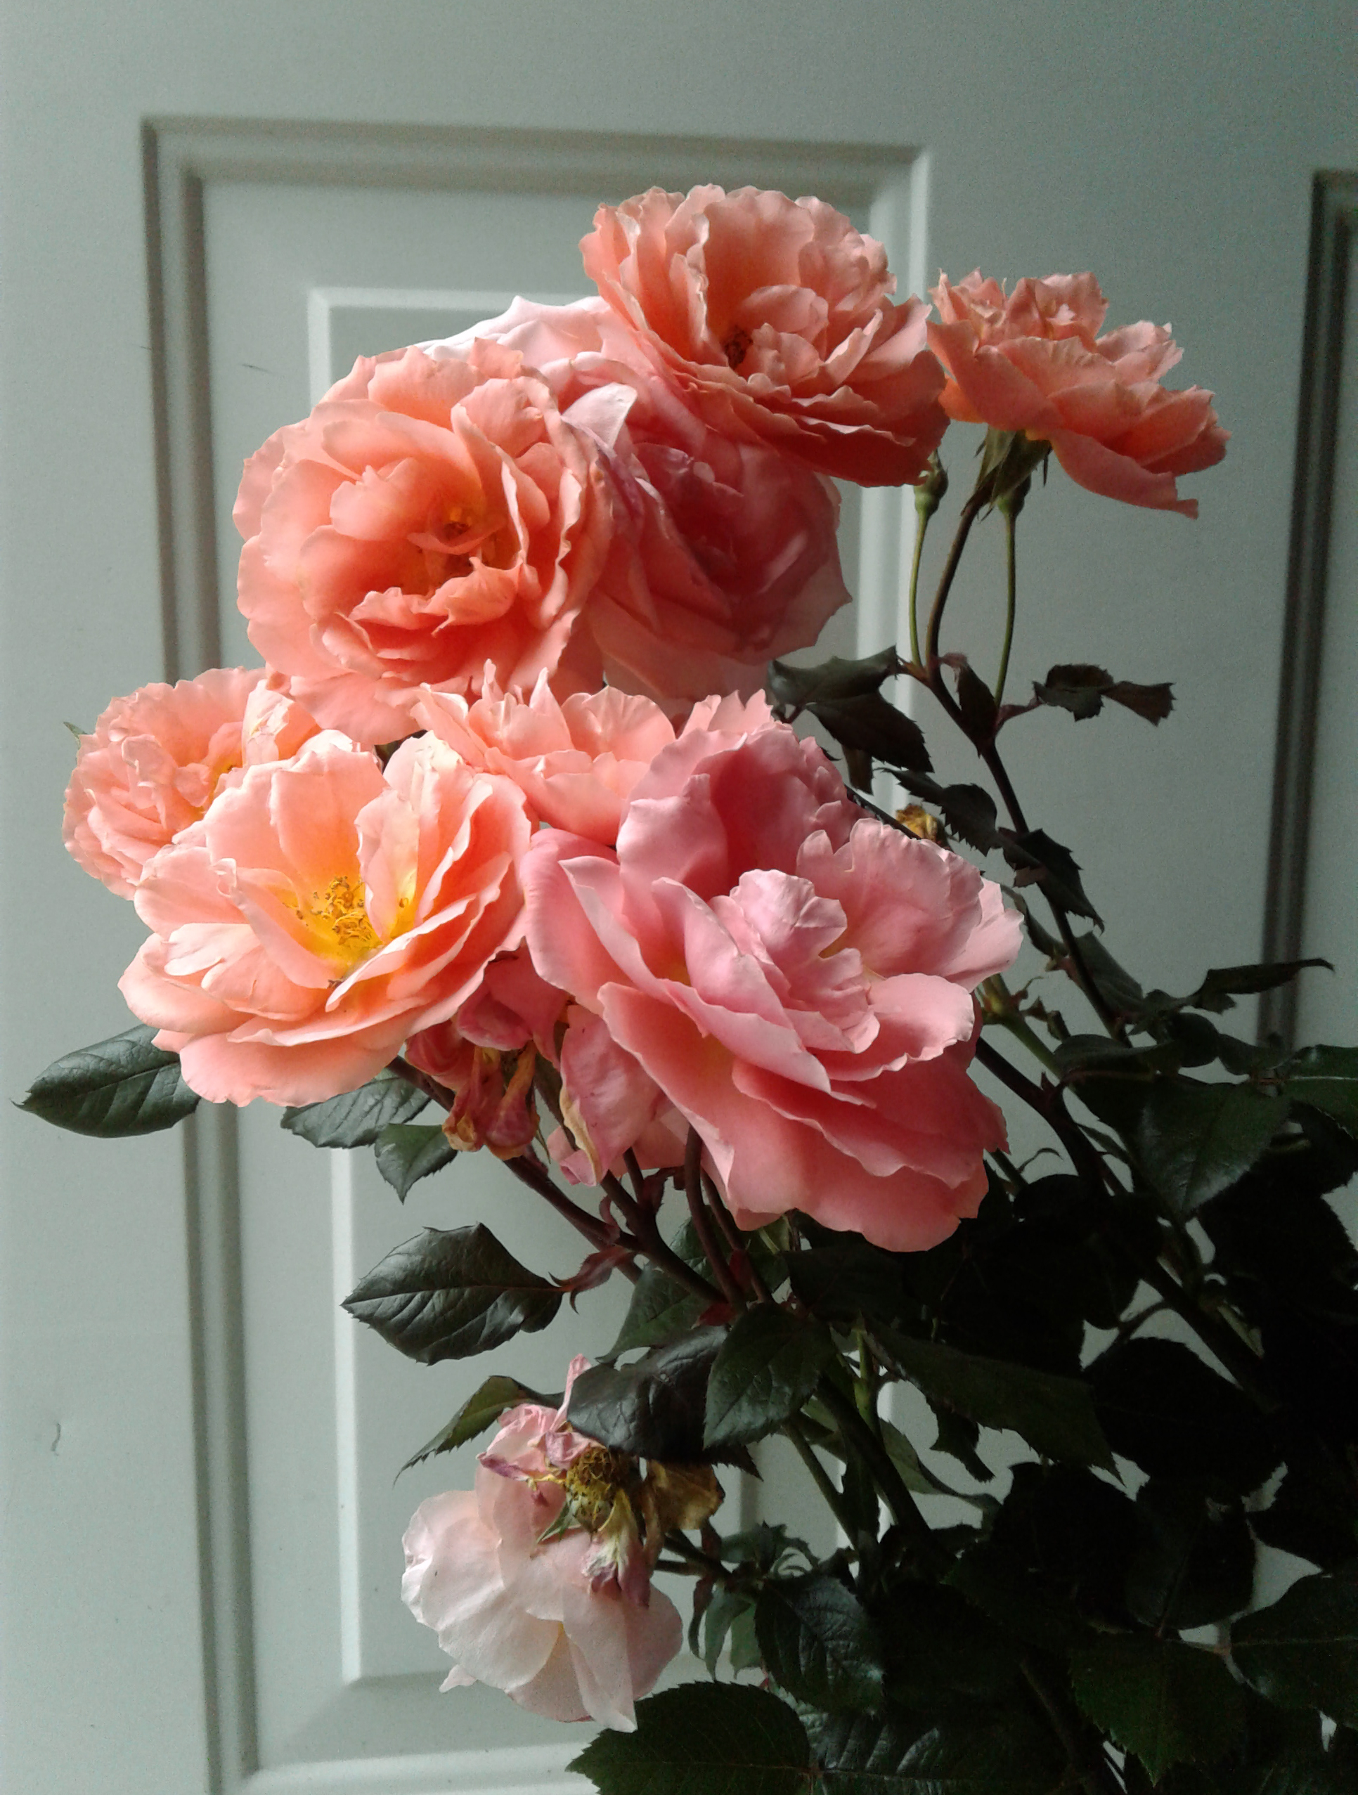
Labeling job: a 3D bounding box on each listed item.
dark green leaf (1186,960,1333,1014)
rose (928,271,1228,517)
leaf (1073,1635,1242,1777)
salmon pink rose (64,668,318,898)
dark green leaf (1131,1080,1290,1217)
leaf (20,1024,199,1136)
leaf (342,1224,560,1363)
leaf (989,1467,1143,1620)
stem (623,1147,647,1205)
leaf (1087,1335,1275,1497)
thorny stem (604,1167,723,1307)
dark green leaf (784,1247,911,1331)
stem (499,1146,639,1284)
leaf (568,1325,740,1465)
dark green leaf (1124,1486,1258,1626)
[{"bbox_3d":[0.153,0.024,0.440,0.039,0.012,0.020,3,18,-9],"label":"dark green leaf"},{"bbox_3d":[0.109,-0.137,0.455,0.078,0.052,0.076,16,6,0],"label":"rose"},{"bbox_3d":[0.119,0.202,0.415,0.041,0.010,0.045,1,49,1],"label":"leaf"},{"bbox_3d":[-0.127,-0.029,0.440,0.070,0.070,0.050,-10,-36,14],"label":"salmon pink rose"},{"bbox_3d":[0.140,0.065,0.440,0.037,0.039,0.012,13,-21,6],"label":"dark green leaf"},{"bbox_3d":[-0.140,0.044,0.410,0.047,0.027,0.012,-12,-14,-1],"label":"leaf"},{"bbox_3d":[-0.051,0.089,0.375,0.049,0.031,0.012,4,18,5],"label":"leaf"},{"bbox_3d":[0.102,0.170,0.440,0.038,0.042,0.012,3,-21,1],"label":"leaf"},{"bbox_3d":[-0.010,0.063,0.380,0.004,0.015,0.004,-18,3,1],"label":"stem"},{"bbox_3d":[0.133,0.138,0.440,0.050,0.011,0.041,14,54,11],"label":"leaf"},{"bbox_3d":[-0.004,0.081,0.400,0.010,0.043,0.010,-43,12,0],"label":"thorny stem"},{"bbox_3d":[0.039,0.090,0.385,0.029,0.019,0.014,-2,21,-5],"label":"dark green leaf"},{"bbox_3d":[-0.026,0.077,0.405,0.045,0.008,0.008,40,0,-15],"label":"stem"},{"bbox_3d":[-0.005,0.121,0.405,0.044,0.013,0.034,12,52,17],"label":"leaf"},{"bbox_3d":[0.131,0.169,0.430,0.033,0.042,0.010,16,-28,2],"label":"dark green leaf"}]

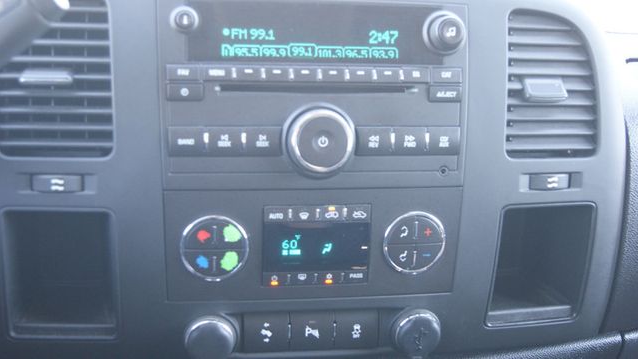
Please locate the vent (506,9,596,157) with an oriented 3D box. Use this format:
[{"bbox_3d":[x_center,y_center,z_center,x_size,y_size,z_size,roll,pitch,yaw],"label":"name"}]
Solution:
[{"bbox_3d":[0.156,-0.066,0.525,0.063,0.098,0.025,-3,13,-16],"label":"vent"}]

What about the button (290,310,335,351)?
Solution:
[{"bbox_3d":[-0.005,0.104,0.530,0.030,0.028,0.011,0,15,-7],"label":"button"}]

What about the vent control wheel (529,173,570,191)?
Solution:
[{"bbox_3d":[0.161,0.002,0.532,0.030,0.012,0.010,-3,13,-16],"label":"vent control wheel"}]

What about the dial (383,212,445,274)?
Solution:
[{"bbox_3d":[0.066,0.044,0.520,0.042,0.043,0.010,0,14,-7],"label":"dial"}]

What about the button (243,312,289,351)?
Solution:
[{"bbox_3d":[-0.036,0.104,0.526,0.030,0.028,0.011,0,15,-7],"label":"button"}]

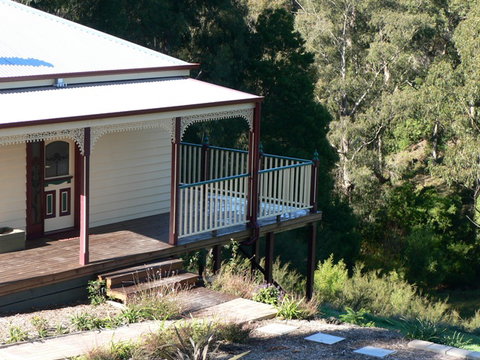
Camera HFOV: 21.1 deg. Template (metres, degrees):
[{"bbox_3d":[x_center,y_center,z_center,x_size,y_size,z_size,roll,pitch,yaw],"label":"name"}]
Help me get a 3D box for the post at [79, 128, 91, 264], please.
[{"bbox_3d":[-2.675,0.273,22.249,0.110,2.389,0.110,9,12,37],"label":"post"}]

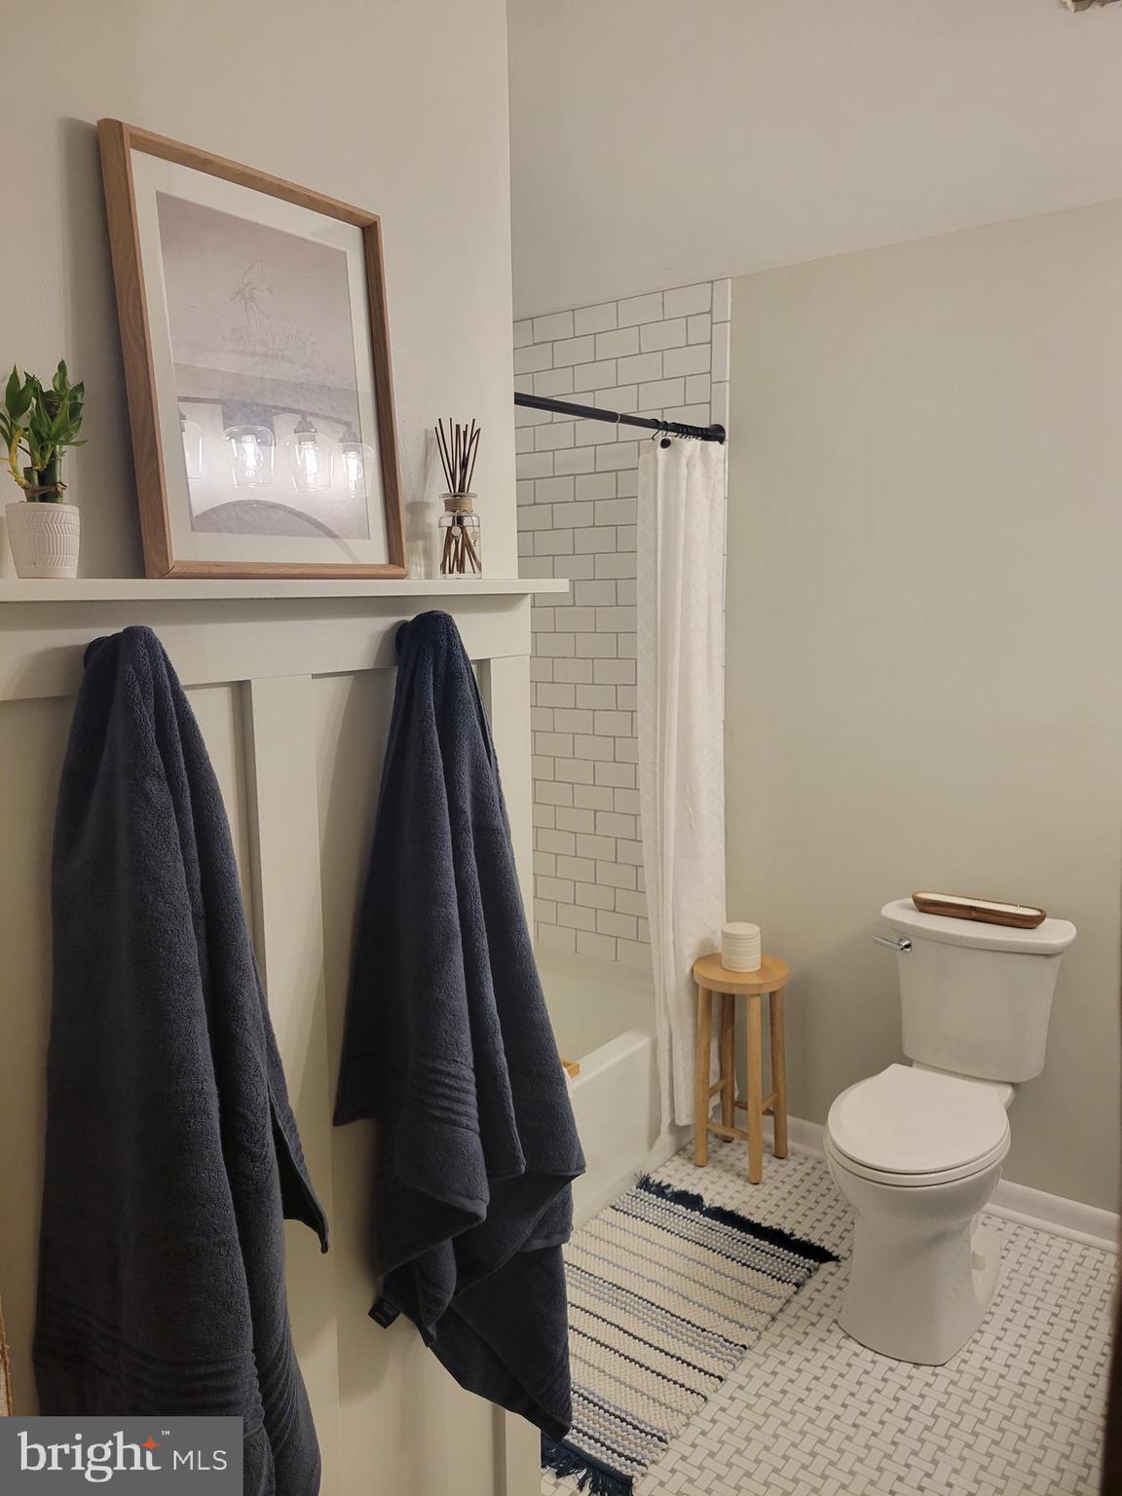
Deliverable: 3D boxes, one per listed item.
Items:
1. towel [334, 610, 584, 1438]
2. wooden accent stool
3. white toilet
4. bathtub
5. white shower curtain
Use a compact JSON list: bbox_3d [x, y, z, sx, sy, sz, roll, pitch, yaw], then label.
[{"bbox_3d":[-0.107,0.418,1.444,0.190,1.185,0.350,6,10,37],"label":"towel"},{"bbox_3d":[0.485,0.859,3.035,0.252,0.554,0.252,0,8,0],"label":"wooden accent stool"},{"bbox_3d":[0.815,0.822,2.471,0.427,0.779,0.765,6,10,37],"label":"white toilet"},{"bbox_3d":[-0.308,0.963,2.907,0.760,0.392,1.510,6,10,37],"label":"bathtub"},{"bbox_3d":[0.340,0.121,3.009,0.165,1.830,0.335,6,10,37],"label":"white shower curtain"}]

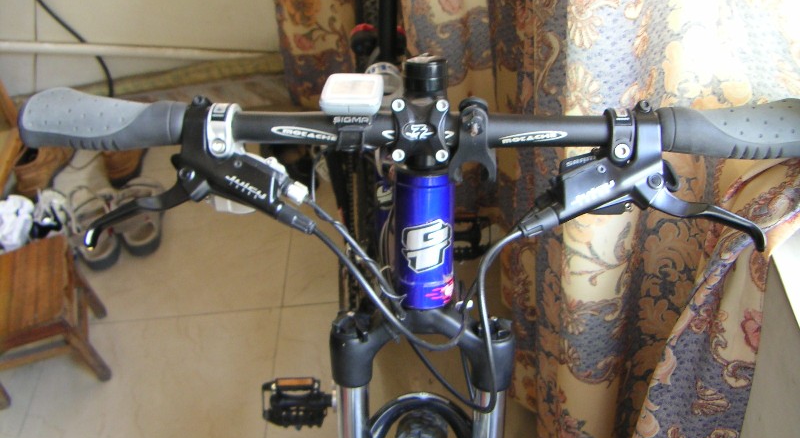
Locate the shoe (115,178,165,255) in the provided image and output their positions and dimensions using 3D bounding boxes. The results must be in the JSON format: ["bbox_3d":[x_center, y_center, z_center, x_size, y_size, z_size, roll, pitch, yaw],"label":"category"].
[{"bbox_3d":[-0.630,-0.035,2.040,0.105,0.095,0.265,-15,43,-4],"label":"shoe"}]

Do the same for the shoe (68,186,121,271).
[{"bbox_3d":[-0.734,-0.003,2.027,0.105,0.095,0.270,-17,43,-7],"label":"shoe"}]

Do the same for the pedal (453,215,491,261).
[{"bbox_3d":[0.110,0.033,1.500,0.100,0.032,0.082,-1,51,-4],"label":"pedal"}]

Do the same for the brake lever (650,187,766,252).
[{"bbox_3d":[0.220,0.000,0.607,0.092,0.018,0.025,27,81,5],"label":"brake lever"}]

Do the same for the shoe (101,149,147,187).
[{"bbox_3d":[-0.723,-0.220,2.245,0.105,0.110,0.285,-5,43,6],"label":"shoe"}]

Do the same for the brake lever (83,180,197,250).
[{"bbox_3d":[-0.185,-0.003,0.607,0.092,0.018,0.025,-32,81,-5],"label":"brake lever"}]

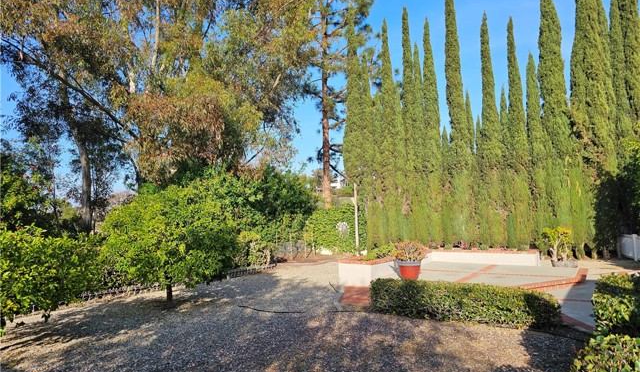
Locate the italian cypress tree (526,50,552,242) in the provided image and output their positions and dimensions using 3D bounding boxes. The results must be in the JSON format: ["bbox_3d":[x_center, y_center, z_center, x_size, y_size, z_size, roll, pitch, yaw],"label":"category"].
[{"bbox_3d":[7.049,-1.209,13.946,0.850,6.504,0.850,-3,-5,27],"label":"italian cypress tree"}]

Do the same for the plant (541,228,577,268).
[{"bbox_3d":[6.357,1.598,11.234,0.950,1.049,0.850,-3,-5,29],"label":"plant"}]

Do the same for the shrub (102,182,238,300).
[{"bbox_3d":[-2.979,1.131,8.467,2.650,2.369,2.500,0,-4,-19],"label":"shrub"}]

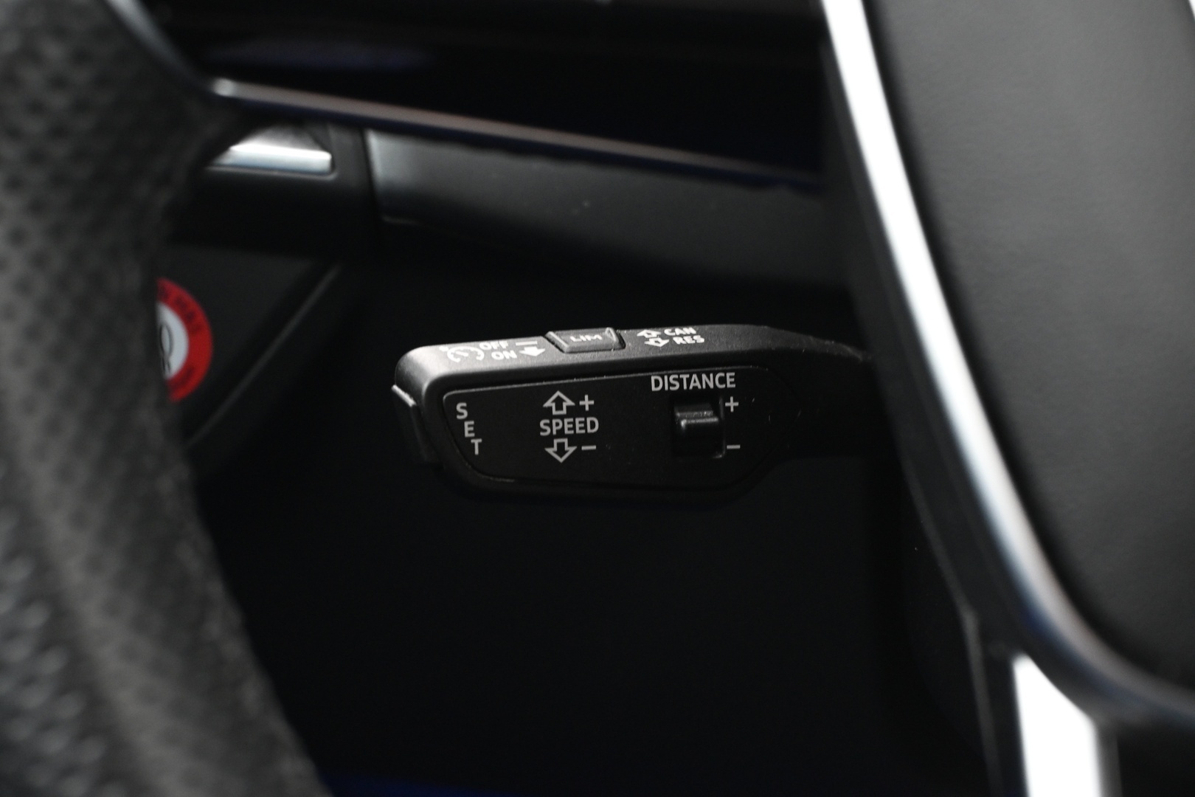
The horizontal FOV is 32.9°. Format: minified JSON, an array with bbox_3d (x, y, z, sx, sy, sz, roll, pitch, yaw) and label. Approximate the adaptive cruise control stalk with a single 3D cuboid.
[{"bbox_3d":[0.013,0.003,0.419,0.110,0.032,0.022,-3,10,-25],"label":"adaptive cruise control stalk"}]

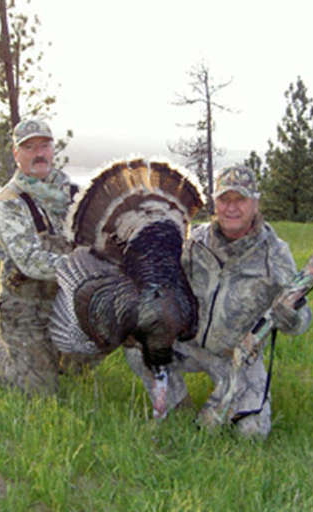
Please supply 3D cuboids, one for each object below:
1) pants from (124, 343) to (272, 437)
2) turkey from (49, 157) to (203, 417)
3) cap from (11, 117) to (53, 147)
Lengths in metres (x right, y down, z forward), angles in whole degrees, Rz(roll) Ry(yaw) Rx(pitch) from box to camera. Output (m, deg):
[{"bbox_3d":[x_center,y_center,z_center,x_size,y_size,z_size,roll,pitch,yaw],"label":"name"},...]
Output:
[{"bbox_3d":[0.179,0.484,3.200,0.550,0.440,0.580,2,7,18],"label":"pants"},{"bbox_3d":[-0.123,0.113,3.060,0.580,0.970,0.500,-1,7,-8],"label":"turkey"},{"bbox_3d":[-0.540,-0.542,3.380,0.175,0.130,0.250,-3,7,-24],"label":"cap"}]

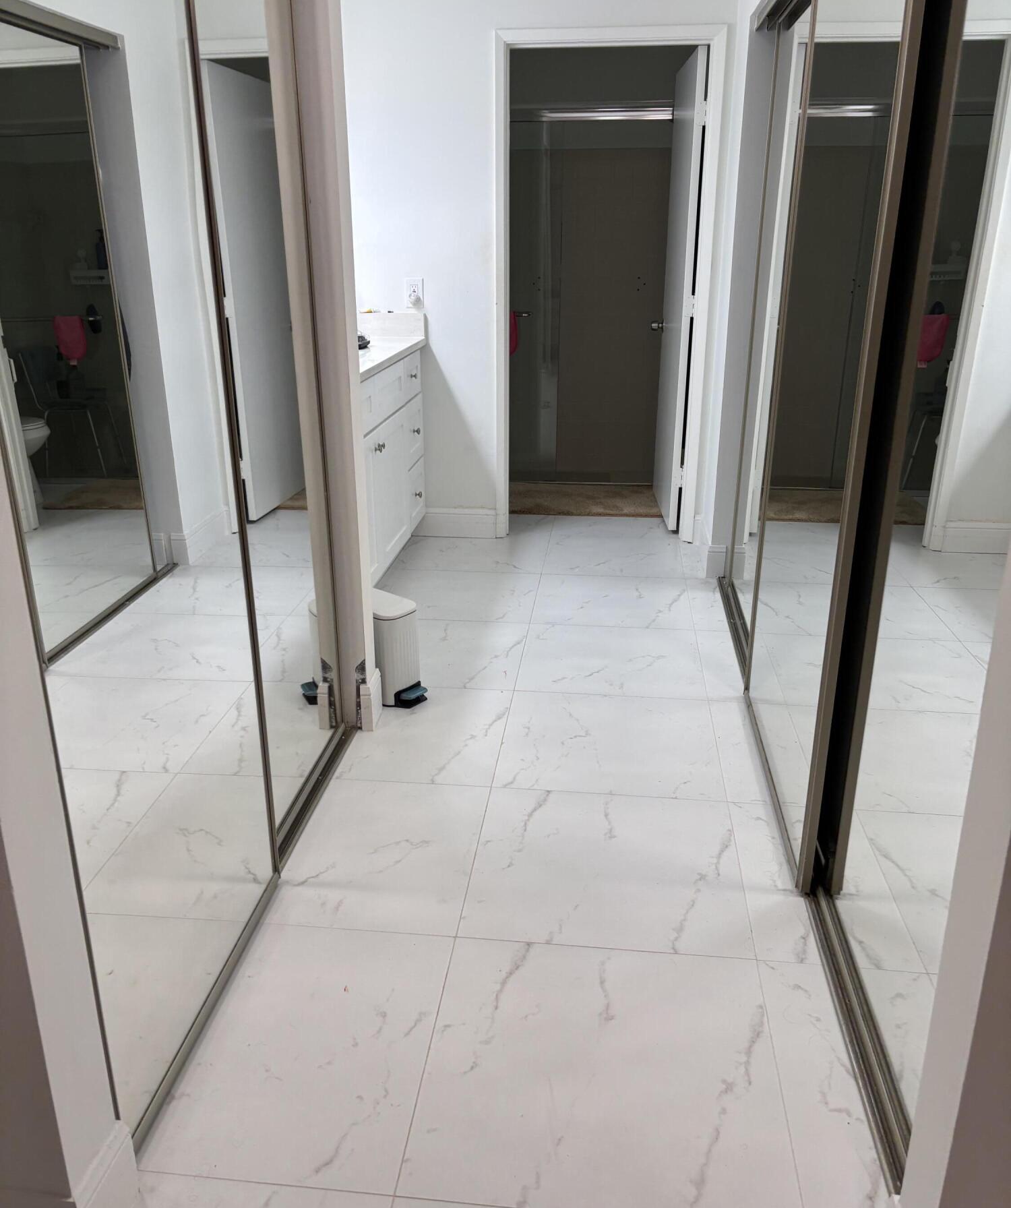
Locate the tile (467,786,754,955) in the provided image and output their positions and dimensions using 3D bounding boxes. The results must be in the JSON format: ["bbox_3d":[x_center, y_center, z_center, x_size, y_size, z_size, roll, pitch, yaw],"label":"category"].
[{"bbox_3d":[0.230,0.592,2.307,0.600,0.012,0.595,2,20,6],"label":"tile"}]

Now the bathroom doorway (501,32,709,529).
[{"bbox_3d":[0.422,-1.288,4.481,0.820,2.070,0.130,2,20,6],"label":"bathroom doorway"}]

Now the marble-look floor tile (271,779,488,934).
[{"bbox_3d":[-0.277,0.570,2.357,0.420,0.012,0.595,2,20,6],"label":"marble-look floor tile"}]

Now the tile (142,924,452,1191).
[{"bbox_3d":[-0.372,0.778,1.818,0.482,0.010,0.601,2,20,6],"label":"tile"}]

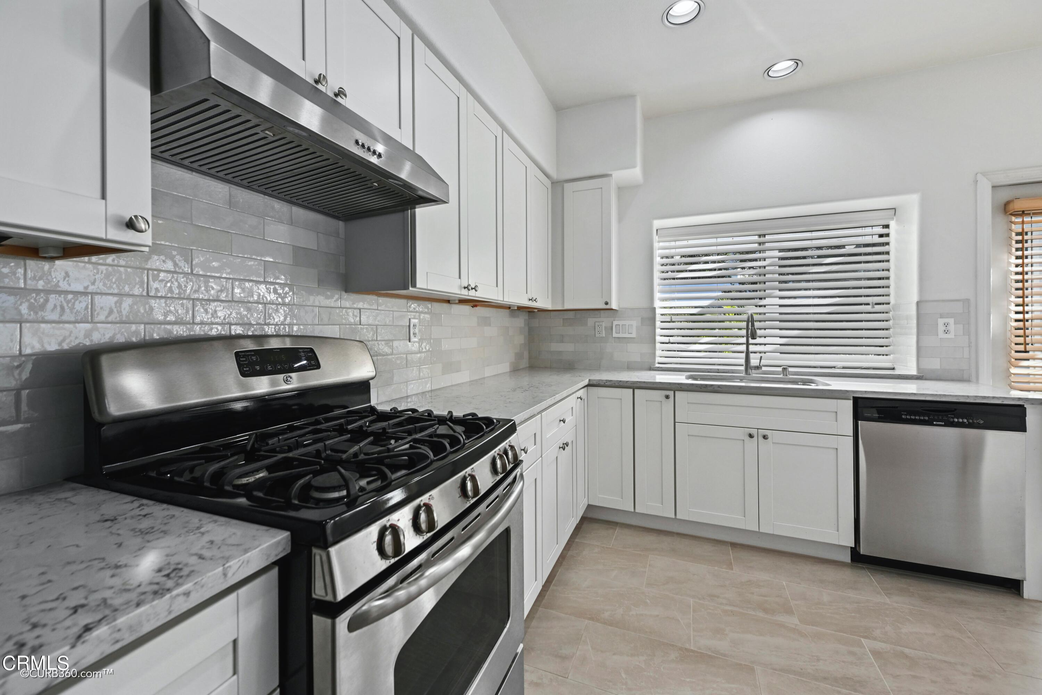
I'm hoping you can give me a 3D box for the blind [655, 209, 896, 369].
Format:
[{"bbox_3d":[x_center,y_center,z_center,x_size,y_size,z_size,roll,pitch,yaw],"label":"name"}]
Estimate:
[{"bbox_3d":[1.745,-0.389,2.908,1.466,1.037,0.065,1,3,22],"label":"blind"}]

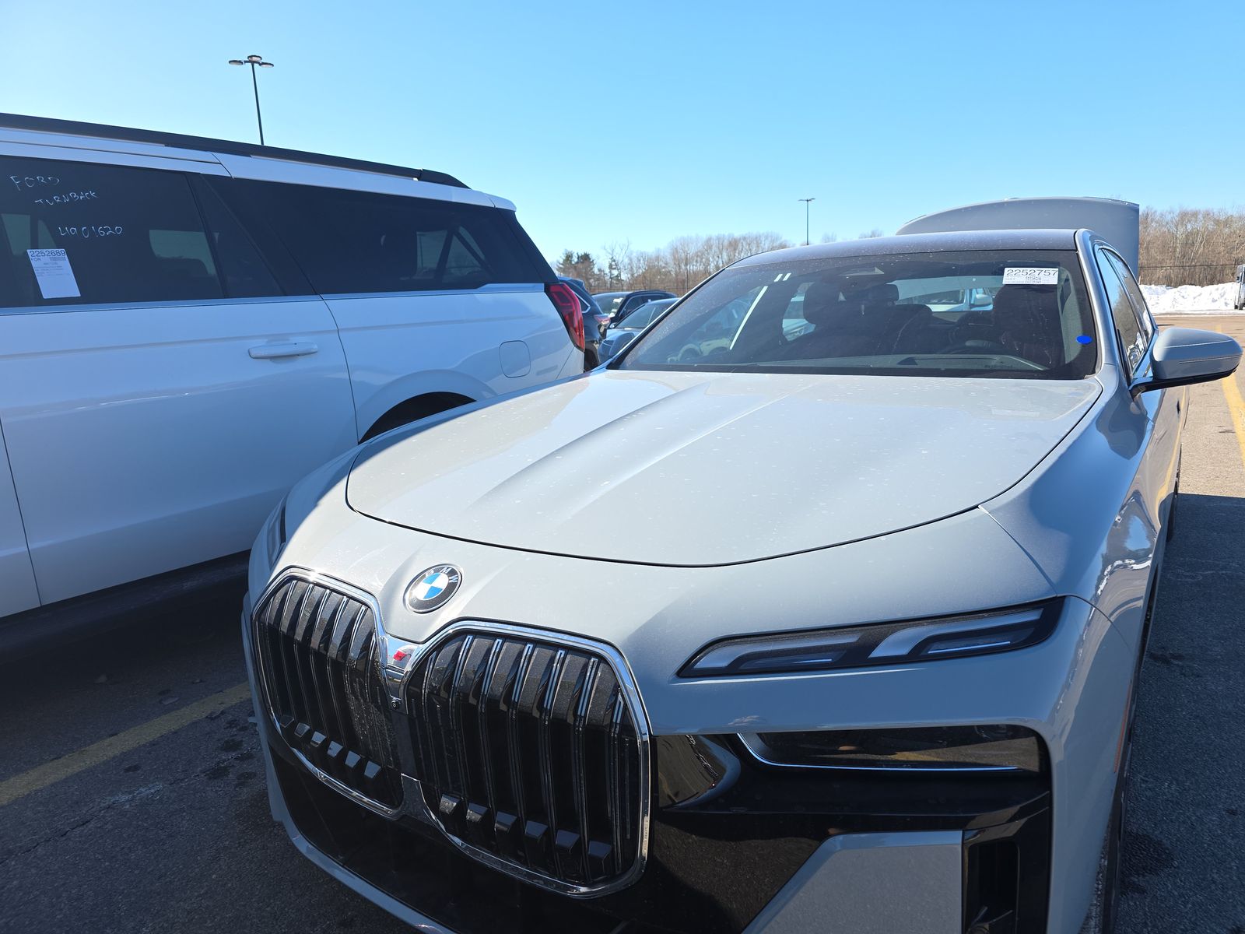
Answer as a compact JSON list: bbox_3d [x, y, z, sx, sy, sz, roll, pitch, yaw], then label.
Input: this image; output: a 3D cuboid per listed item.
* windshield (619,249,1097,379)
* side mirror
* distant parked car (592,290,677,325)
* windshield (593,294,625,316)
[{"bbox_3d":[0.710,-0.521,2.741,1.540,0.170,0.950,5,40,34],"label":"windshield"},{"bbox_3d":[1.545,-0.285,2.261,0.240,0.180,0.170,5,14,34],"label":"side mirror"},{"bbox_3d":[-0.095,-3.373,19.675,1.870,1.640,4.650,4,13,31],"label":"distant parked car"},{"bbox_3d":[-0.609,-3.643,18.701,1.420,0.170,0.840,4,48,31],"label":"windshield"}]

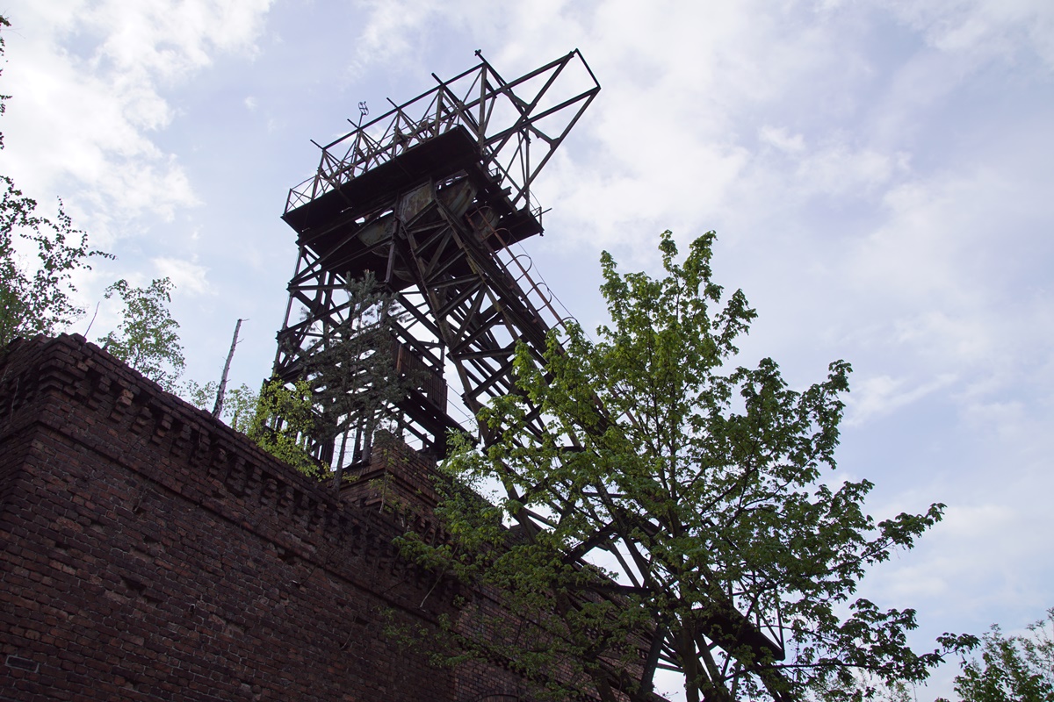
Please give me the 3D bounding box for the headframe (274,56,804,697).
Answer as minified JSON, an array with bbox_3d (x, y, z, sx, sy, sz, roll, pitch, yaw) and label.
[{"bbox_3d":[-0.544,1.355,18.196,13.748,23.186,7.488,-20,-41,23],"label":"headframe"}]

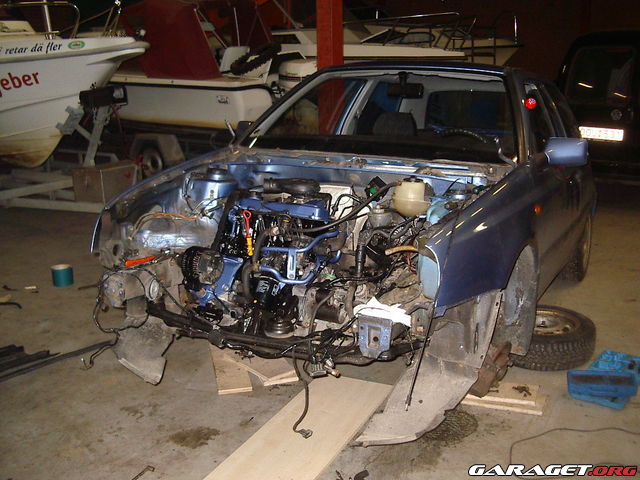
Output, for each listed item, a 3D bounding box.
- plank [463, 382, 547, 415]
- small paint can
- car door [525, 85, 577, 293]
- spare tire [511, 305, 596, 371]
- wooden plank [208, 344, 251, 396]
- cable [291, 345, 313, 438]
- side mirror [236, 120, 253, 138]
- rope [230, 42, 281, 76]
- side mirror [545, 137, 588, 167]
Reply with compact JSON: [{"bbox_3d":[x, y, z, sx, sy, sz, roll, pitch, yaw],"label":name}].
[{"bbox_3d":[0.795,0.710,3.216,0.440,0.045,0.165,5,15,20],"label":"plank"},{"bbox_3d":[-1.810,0.244,4.944,0.155,0.125,0.155,0,14,0],"label":"small paint can"},{"bbox_3d":[1.166,-0.293,3.624,0.180,1.080,1.140,7,11,26],"label":"car door"},{"bbox_3d":[1.191,0.501,3.772,0.570,0.180,0.570,0,14,0],"label":"spare tire"},{"bbox_3d":[-0.453,0.635,3.567,0.155,0.024,0.600,-3,14,-11],"label":"wooden plank"},{"bbox_3d":[-0.072,0.579,2.668,0.070,0.360,0.060,7,16,26],"label":"cable"},{"bbox_3d":[-0.389,-0.613,4.021,0.200,0.130,0.100,7,11,26],"label":"side mirror"},{"bbox_3d":[-0.845,-2.364,9.201,0.660,0.450,0.350,0,14,0],"label":"rope"},{"bbox_3d":[1.147,-0.411,3.262,0.205,0.130,0.100,7,11,26],"label":"side mirror"}]

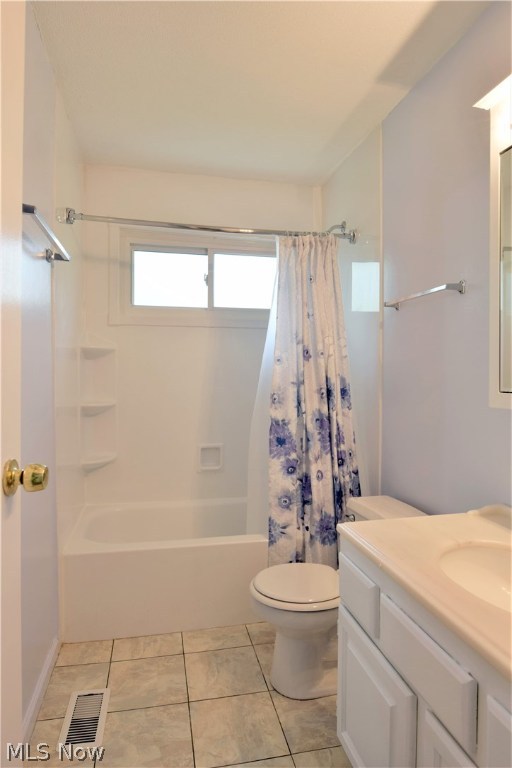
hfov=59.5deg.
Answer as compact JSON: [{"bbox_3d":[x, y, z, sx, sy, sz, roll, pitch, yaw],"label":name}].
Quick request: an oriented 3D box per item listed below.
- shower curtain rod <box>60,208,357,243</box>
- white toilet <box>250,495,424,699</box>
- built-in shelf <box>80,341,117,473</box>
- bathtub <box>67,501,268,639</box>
[{"bbox_3d":[-0.165,-0.809,2.310,1.513,0.065,0.065,-1,1,-15],"label":"shower curtain rod"},{"bbox_3d":[0.329,0.867,1.861,0.712,0.672,0.441,0,1,-12],"label":"white toilet"},{"bbox_3d":[-0.914,0.138,2.638,0.185,0.763,0.200,0,1,-12],"label":"built-in shelf"},{"bbox_3d":[-0.217,0.979,2.554,1.510,0.418,0.733,0,1,-12],"label":"bathtub"}]

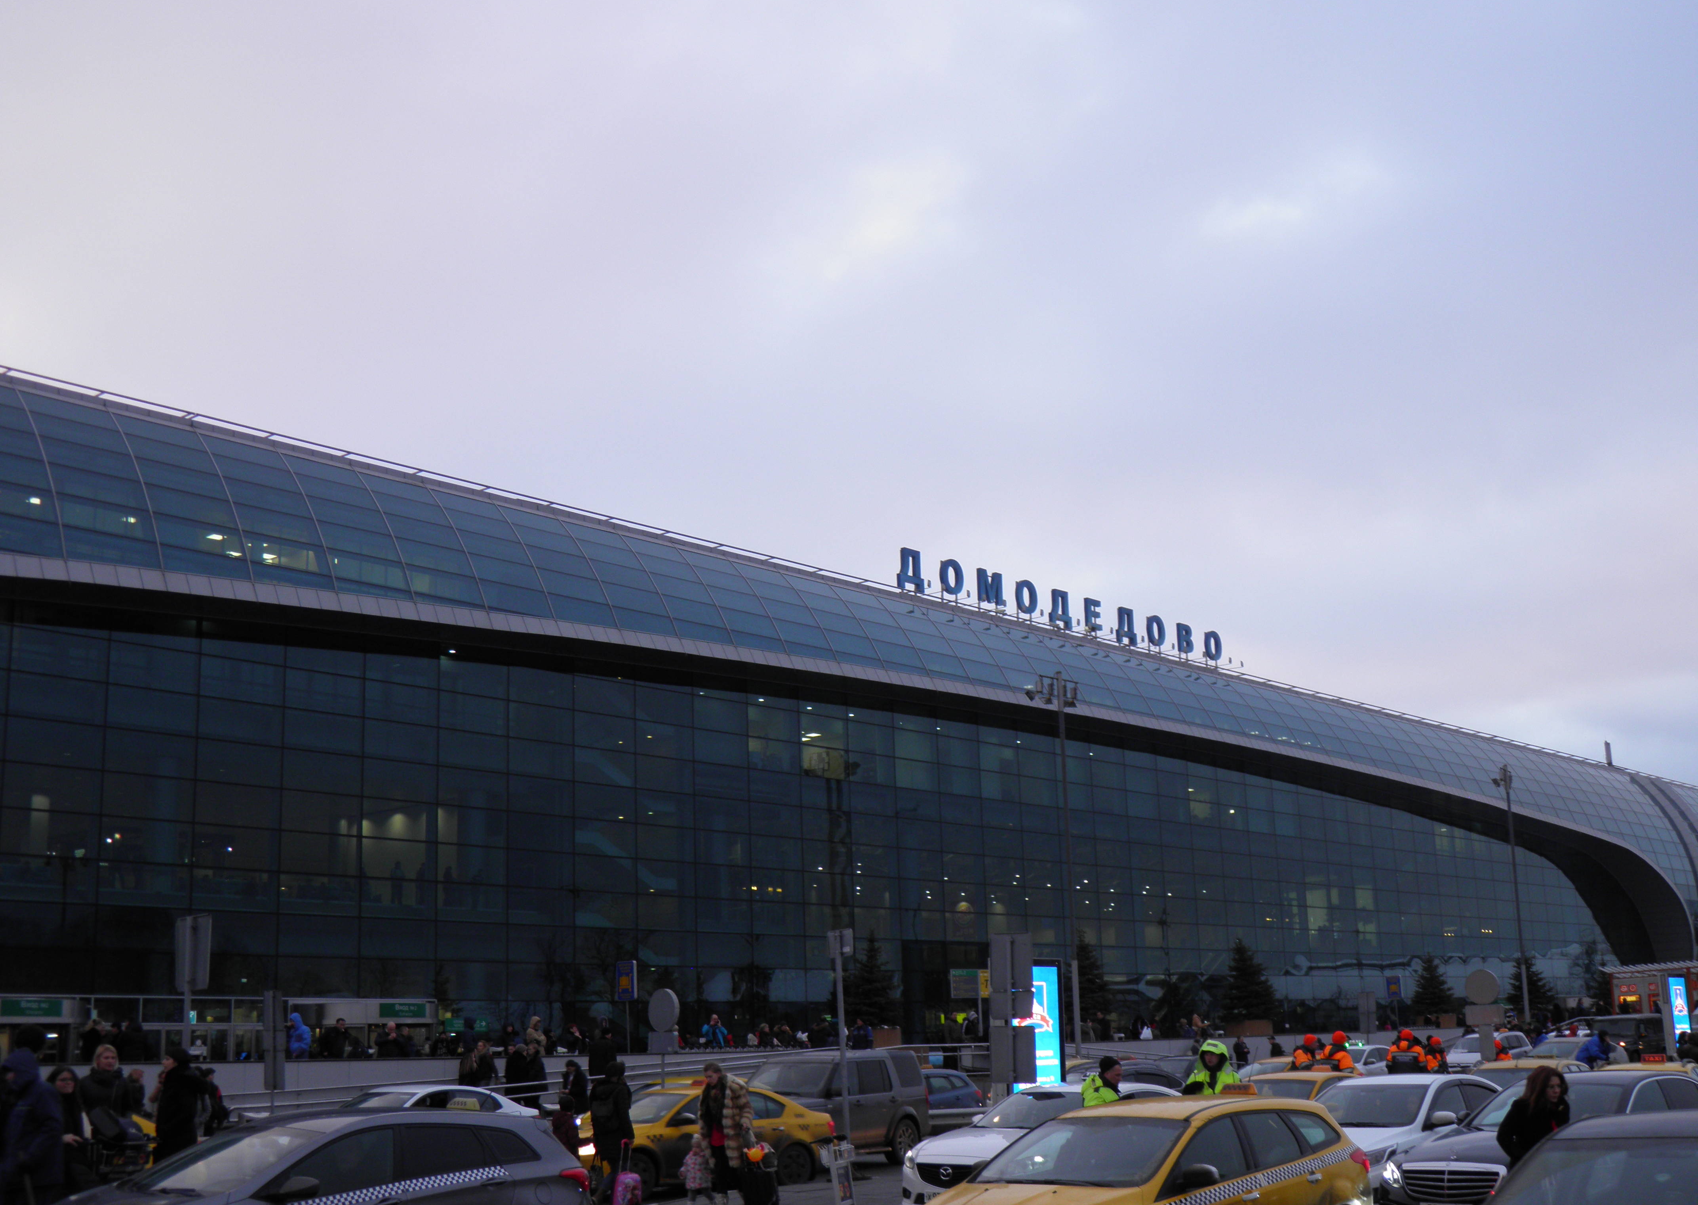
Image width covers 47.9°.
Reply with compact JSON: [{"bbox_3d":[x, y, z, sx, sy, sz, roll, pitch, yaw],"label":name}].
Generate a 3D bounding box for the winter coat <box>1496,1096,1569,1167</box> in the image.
[{"bbox_3d":[4.942,3.979,13.805,0.490,0.820,0.380,11,-18,-43],"label":"winter coat"}]

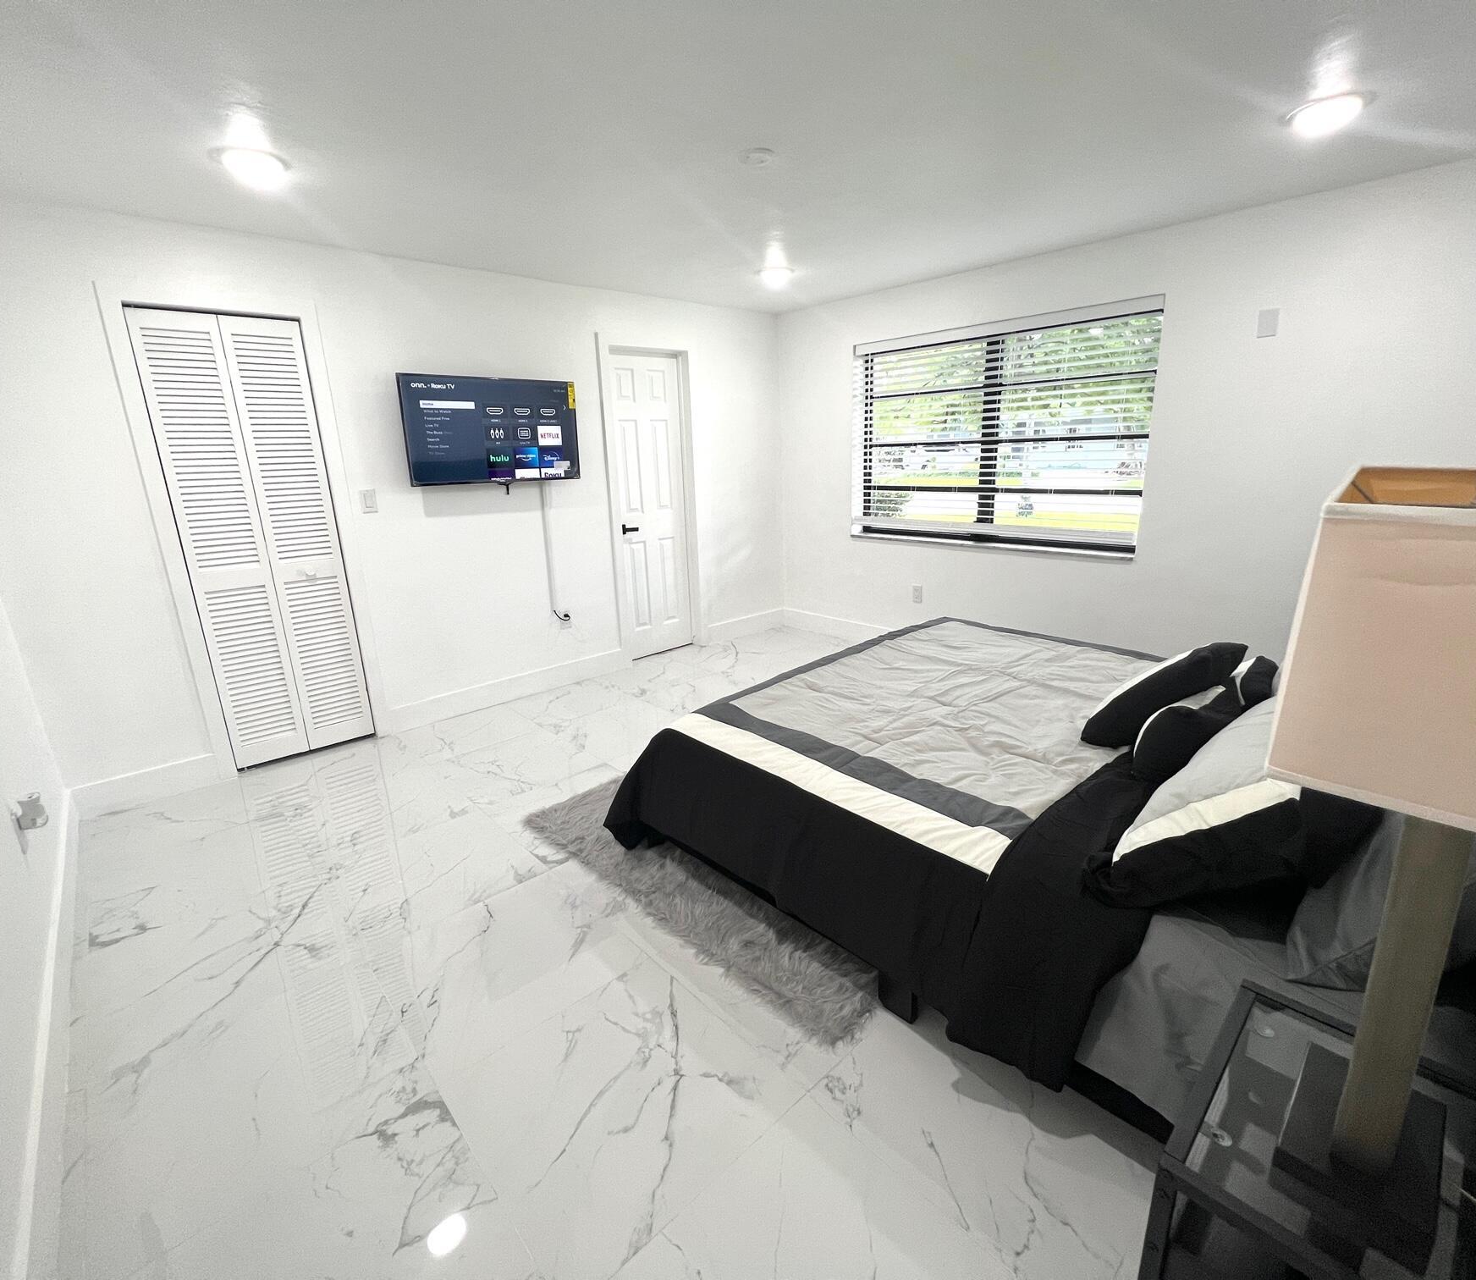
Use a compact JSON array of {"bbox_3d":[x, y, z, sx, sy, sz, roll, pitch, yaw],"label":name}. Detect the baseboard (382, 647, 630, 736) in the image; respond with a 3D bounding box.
[{"bbox_3d":[-1.349,0.296,3.975,1.548,0.144,0.016,-15,21,-41],"label":"baseboard"}]

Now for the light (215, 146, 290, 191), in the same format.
[{"bbox_3d":[-1.650,-1.600,2.176,0.195,0.040,0.195,-15,21,-41],"label":"light"}]

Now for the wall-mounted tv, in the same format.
[{"bbox_3d":[-1.330,-1.145,3.521,0.962,0.550,0.070,-15,21,-41],"label":"wall-mounted tv"}]

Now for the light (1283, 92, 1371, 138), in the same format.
[{"bbox_3d":[1.902,-1.691,2.066,0.195,0.040,0.195,-15,21,-41],"label":"light"}]

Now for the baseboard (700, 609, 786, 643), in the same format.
[{"bbox_3d":[0.070,-0.100,5.261,0.948,0.144,0.016,-15,21,-41],"label":"baseboard"}]

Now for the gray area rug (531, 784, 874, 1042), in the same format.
[{"bbox_3d":[-0.024,0.776,2.373,0.860,0.040,1.540,-15,21,-41],"label":"gray area rug"}]

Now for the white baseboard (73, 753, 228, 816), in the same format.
[{"bbox_3d":[-2.597,0.640,2.844,0.493,0.144,0.016,-15,21,-41],"label":"white baseboard"}]

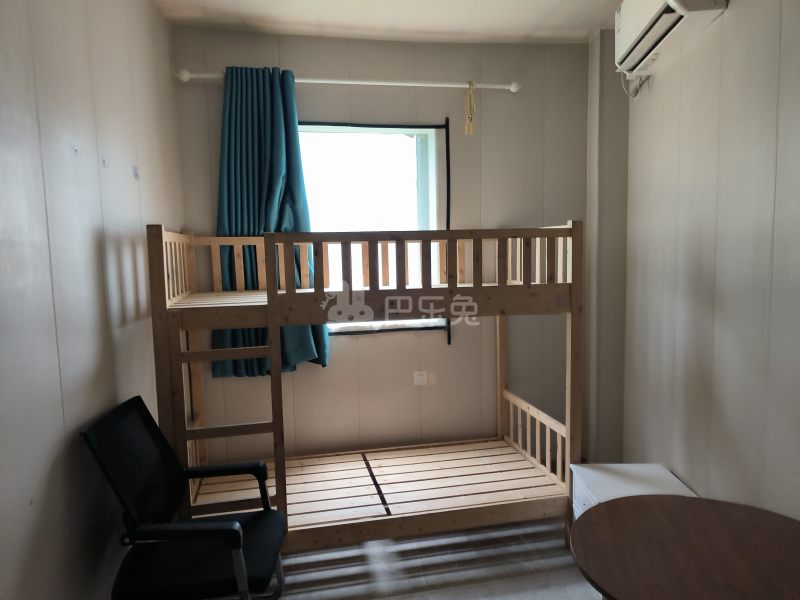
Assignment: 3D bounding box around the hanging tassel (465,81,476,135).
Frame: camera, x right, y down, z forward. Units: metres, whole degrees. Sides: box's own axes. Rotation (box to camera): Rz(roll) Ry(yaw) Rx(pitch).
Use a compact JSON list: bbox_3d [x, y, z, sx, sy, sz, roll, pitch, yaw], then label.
[{"bbox_3d":[0.444,-1.211,3.494,0.066,0.329,0.050,-2,6,-12],"label":"hanging tassel"}]

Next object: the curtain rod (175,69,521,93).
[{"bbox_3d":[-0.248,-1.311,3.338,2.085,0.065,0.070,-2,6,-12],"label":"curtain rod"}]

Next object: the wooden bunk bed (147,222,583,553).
[{"bbox_3d":[-0.154,0.443,2.992,1.970,1.658,0.911,-2,5,-13],"label":"wooden bunk bed"}]

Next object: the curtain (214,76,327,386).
[{"bbox_3d":[-0.776,-0.436,3.219,0.668,1.749,0.150,-2,5,-11],"label":"curtain"}]

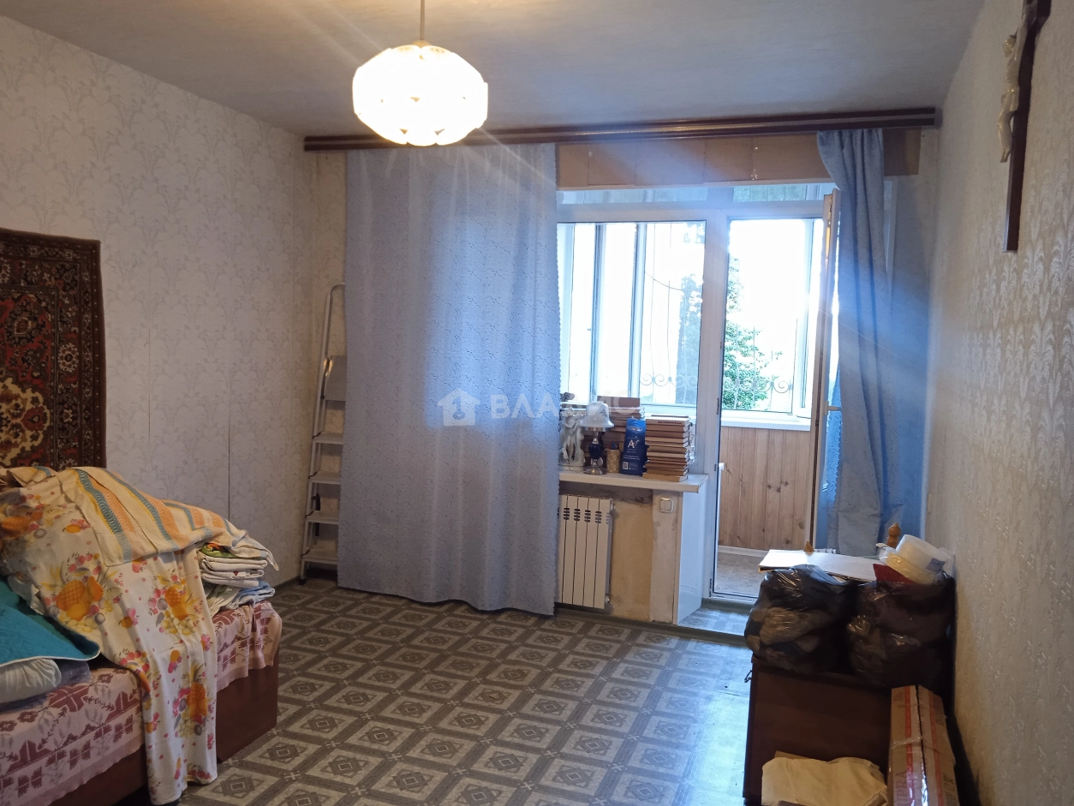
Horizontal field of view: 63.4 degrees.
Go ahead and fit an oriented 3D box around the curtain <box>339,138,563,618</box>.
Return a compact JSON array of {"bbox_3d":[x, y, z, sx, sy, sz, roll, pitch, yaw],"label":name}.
[{"bbox_3d":[-0.483,-0.129,4.686,1.293,2.419,0.127,4,5,19],"label":"curtain"}]

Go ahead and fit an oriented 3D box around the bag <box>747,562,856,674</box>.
[{"bbox_3d":[0.865,0.679,2.849,0.328,0.292,0.325,4,5,19],"label":"bag"}]

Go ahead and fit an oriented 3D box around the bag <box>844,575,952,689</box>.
[{"bbox_3d":[1.136,0.694,2.756,0.307,0.297,0.325,4,5,19],"label":"bag"}]

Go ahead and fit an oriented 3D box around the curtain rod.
[{"bbox_3d":[0.235,-1.338,4.322,3.180,0.075,0.095,4,5,19],"label":"curtain rod"}]

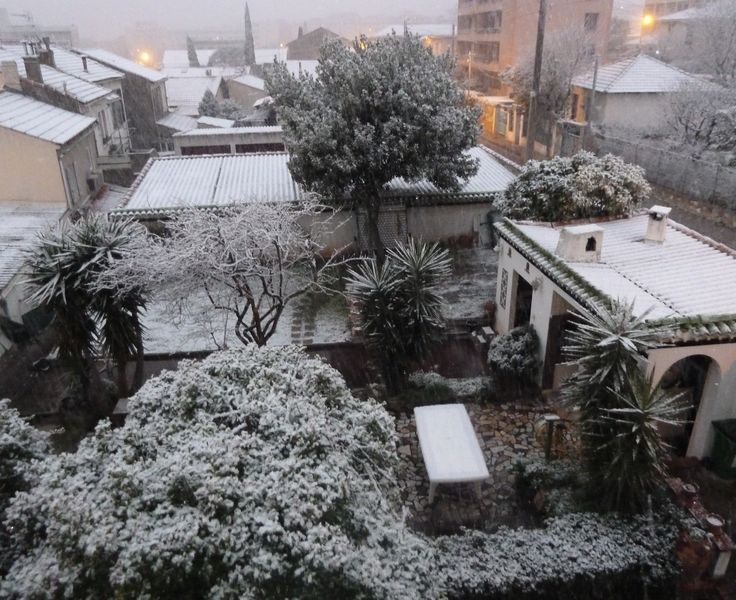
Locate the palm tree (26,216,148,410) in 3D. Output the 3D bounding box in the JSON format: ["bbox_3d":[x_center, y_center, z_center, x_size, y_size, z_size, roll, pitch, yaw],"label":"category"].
[{"bbox_3d":[-6.527,0.415,13.518,2.400,4.100,2.100,-13,25,-26],"label":"palm tree"}]

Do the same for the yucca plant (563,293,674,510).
[{"bbox_3d":[4.168,1.950,9.588,1.700,3.600,1.600,9,25,25],"label":"yucca plant"}]

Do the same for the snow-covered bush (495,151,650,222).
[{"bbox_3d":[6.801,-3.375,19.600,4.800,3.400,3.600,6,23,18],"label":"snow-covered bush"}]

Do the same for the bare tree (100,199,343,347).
[{"bbox_3d":[-3.343,-0.389,12.868,4.900,3.400,4.100,-7,23,-14],"label":"bare tree"}]

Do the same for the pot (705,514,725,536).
[{"bbox_3d":[5.357,3.493,8.902,0.230,0.190,0.230,14,27,34],"label":"pot"}]

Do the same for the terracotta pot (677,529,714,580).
[{"bbox_3d":[4.989,3.913,8.754,0.500,0.580,0.500,15,27,34],"label":"terracotta pot"}]

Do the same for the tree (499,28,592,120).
[{"bbox_3d":[15.533,-19.341,50.000,7.200,8.000,6.500,5,23,16],"label":"tree"}]

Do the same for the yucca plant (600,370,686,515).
[{"bbox_3d":[4.598,2.540,9.515,1.250,2.450,1.250,11,26,28],"label":"yucca plant"}]

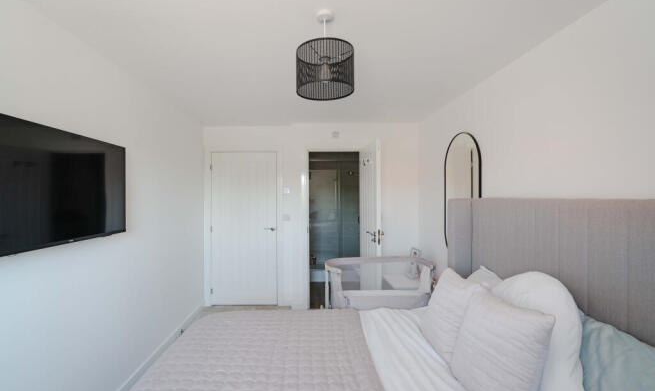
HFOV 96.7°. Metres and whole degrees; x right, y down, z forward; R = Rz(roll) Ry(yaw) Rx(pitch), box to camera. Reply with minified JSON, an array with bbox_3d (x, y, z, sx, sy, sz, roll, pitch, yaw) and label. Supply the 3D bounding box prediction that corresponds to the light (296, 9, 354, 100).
[{"bbox_3d":[-0.011,-0.723,1.485,0.292,0.392,0.292,0,0,0],"label":"light"}]

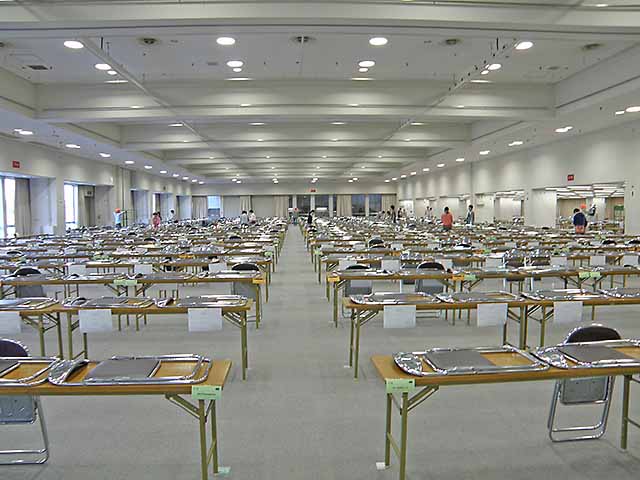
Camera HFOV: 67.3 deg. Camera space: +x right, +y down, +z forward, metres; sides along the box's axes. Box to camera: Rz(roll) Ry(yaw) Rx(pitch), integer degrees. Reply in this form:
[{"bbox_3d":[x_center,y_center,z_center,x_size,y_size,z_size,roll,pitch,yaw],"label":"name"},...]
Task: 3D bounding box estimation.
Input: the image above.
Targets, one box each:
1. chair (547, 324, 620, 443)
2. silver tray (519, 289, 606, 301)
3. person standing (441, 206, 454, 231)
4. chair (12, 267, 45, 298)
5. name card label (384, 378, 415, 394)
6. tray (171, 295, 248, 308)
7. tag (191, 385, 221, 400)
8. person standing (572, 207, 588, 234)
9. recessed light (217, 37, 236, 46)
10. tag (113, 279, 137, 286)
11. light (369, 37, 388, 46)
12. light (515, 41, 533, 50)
[{"bbox_3d":[1.860,0.995,3.371,0.450,0.850,0.340,0,4,-5],"label":"chair"},{"bbox_3d":[2.587,0.581,5.128,0.830,0.060,0.440,0,4,-3],"label":"silver tray"},{"bbox_3d":[4.975,-0.454,18.800,0.470,1.630,0.300,-1,4,-3],"label":"person standing"},{"bbox_3d":[-4.170,0.800,6.850,0.450,0.840,0.440,-1,4,-3],"label":"chair"},{"bbox_3d":[0.422,0.766,2.510,0.154,0.075,0.005,-1,4,-3],"label":"name card label"},{"bbox_3d":[-1.142,0.600,4.839,0.790,0.060,0.450,0,4,-3],"label":"tray"},{"bbox_3d":[-0.579,0.782,2.460,0.150,0.075,0.005,-1,4,-3],"label":"tag"},{"bbox_3d":[9.168,-0.269,16.918,0.500,1.640,0.360,0,4,-5],"label":"person standing"},{"bbox_3d":[-2.081,-4.418,10.697,0.380,0.080,0.380,0,4,-3],"label":"recessed light"},{"bbox_3d":[-2.607,0.567,6.410,0.320,0.080,0.010,0,4,-3],"label":"tag"},{"bbox_3d":[1.137,-3.830,9.276,0.340,0.060,0.340,-1,4,-3],"label":"light"},{"bbox_3d":[4.039,-3.838,9.485,0.340,0.060,0.340,-1,4,-3],"label":"light"}]

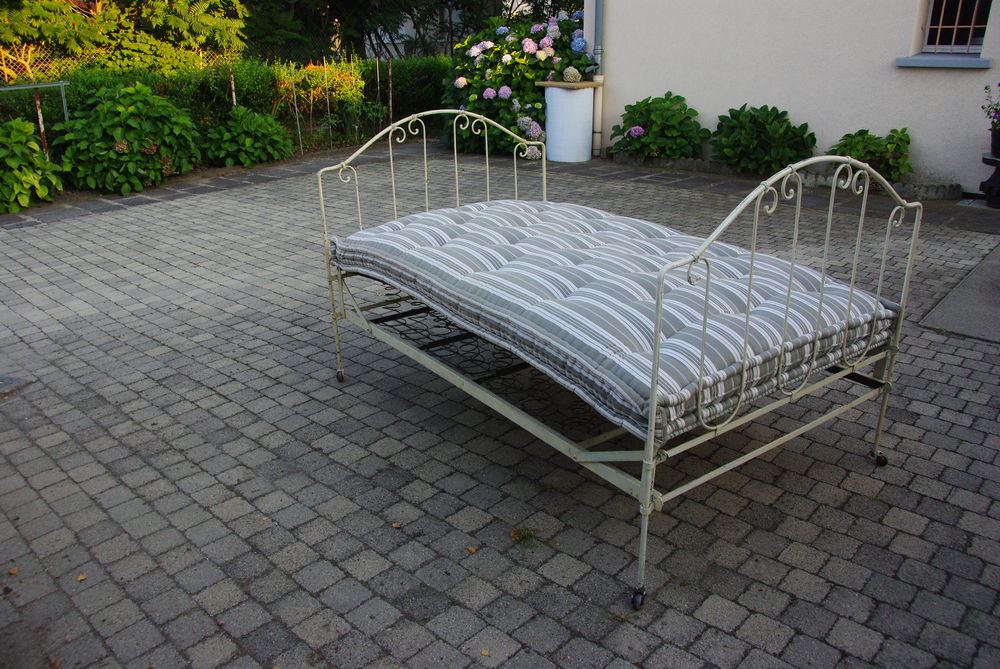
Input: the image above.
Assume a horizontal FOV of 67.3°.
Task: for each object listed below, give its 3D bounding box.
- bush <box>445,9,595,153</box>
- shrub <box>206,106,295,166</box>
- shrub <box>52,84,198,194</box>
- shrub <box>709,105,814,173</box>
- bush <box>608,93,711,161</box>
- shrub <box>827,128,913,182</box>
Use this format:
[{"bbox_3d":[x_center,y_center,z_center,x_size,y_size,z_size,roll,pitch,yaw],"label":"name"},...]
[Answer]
[{"bbox_3d":[0.255,-3.676,10.862,2.250,1.840,1.950,17,28,39],"label":"bush"},{"bbox_3d":[-3.417,-2.721,10.204,1.050,0.760,1.200,11,25,30],"label":"shrub"},{"bbox_3d":[-4.253,-2.271,8.597,1.350,1.150,1.600,11,25,30],"label":"shrub"},{"bbox_3d":[2.801,-2.071,8.007,1.120,0.700,0.800,17,28,39],"label":"shrub"},{"bbox_3d":[1.841,-2.421,8.747,1.250,0.750,0.880,17,28,39],"label":"bush"},{"bbox_3d":[3.660,-1.771,7.444,0.800,0.500,0.580,17,28,39],"label":"shrub"}]

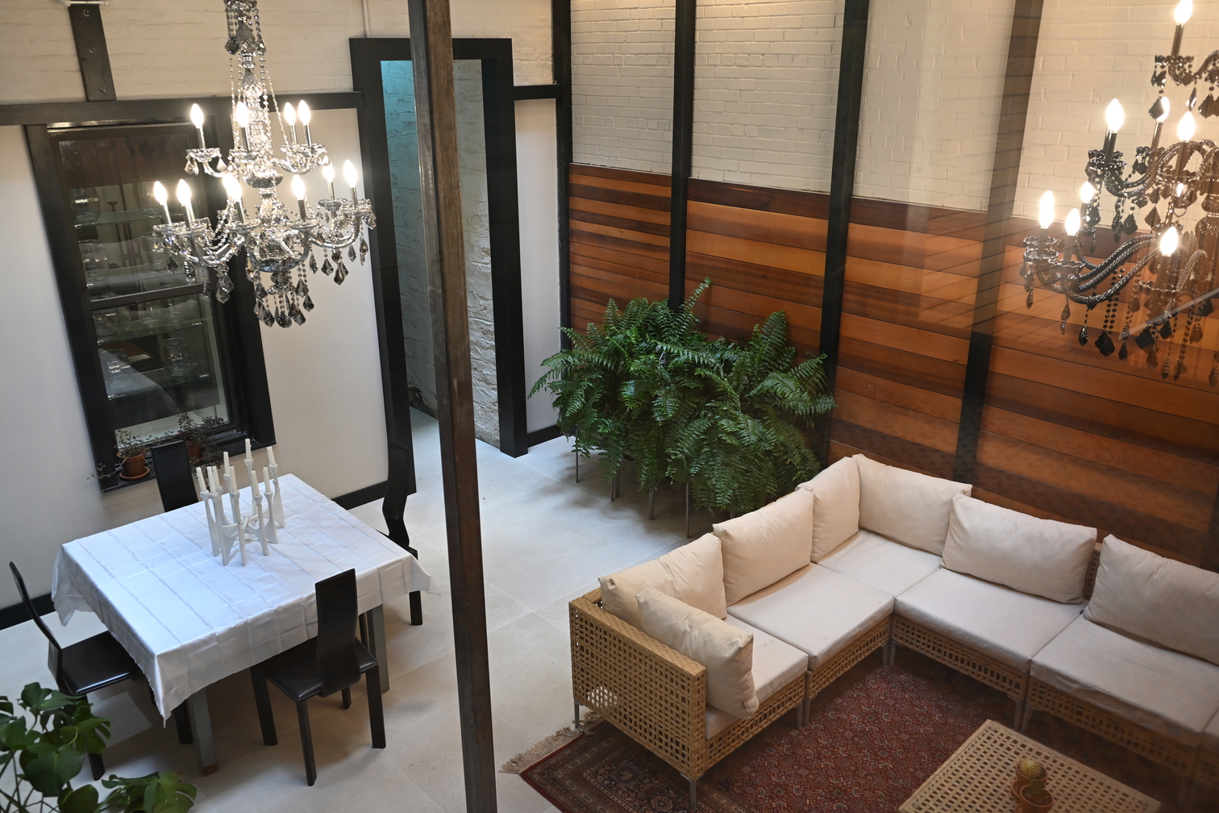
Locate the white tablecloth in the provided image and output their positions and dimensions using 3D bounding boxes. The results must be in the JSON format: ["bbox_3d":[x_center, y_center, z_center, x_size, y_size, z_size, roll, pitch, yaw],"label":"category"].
[{"bbox_3d":[-1.751,0.809,4.516,1.240,0.290,1.320,-18,27,-39],"label":"white tablecloth"}]

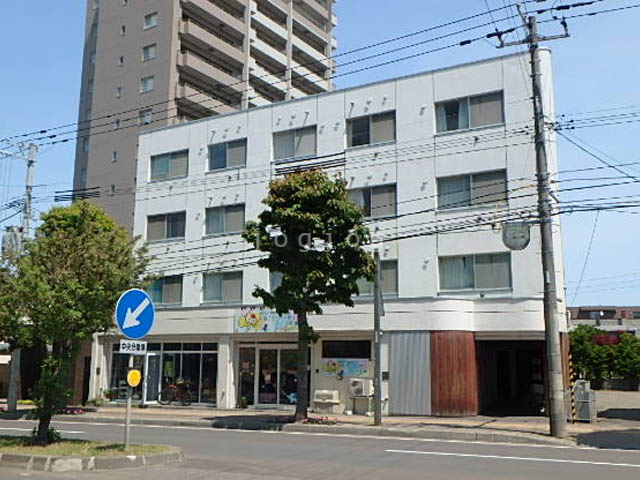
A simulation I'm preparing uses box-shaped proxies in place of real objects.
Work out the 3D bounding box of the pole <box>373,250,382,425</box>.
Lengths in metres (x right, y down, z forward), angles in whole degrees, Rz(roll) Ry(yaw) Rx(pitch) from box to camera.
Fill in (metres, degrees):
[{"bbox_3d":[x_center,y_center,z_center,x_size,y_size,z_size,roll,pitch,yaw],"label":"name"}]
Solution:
[{"bbox_3d":[1.718,2.879,18.916,0.180,5.190,0.180,-5,-11,28],"label":"pole"}]

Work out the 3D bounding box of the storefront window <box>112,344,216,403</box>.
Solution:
[{"bbox_3d":[-6.598,5.583,26.345,5.817,2.458,0.200,-5,-11,28],"label":"storefront window"}]

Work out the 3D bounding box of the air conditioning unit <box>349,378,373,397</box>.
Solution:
[{"bbox_3d":[1.382,5.013,21.349,0.780,0.555,0.300,-5,-11,28],"label":"air conditioning unit"}]

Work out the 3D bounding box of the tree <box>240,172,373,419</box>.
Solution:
[{"bbox_3d":[-0.371,1.598,19.671,4.182,7.848,4.182,1,-11,-1],"label":"tree"}]

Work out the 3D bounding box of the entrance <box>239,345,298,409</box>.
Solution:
[{"bbox_3d":[-1.864,5.122,23.814,2.944,2.371,0.200,-5,-11,28],"label":"entrance"}]

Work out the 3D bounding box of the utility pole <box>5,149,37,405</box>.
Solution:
[{"bbox_3d":[-12.180,1.337,25.758,0.370,11.062,0.370,-6,-12,27],"label":"utility pole"}]

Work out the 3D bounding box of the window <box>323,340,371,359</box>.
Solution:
[{"bbox_3d":[0.947,3.884,22.253,1.910,0.610,0.120,-5,-11,28],"label":"window"}]

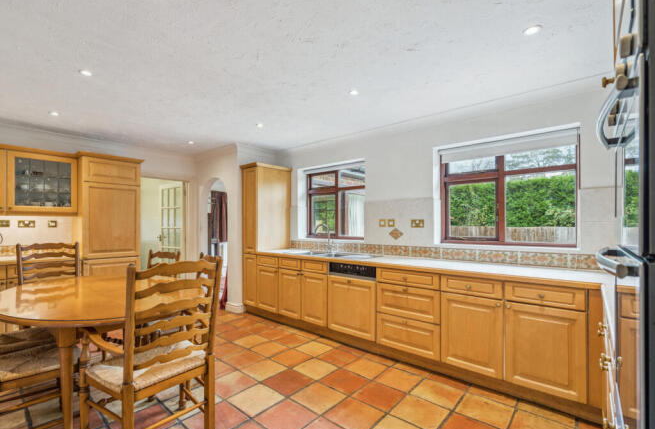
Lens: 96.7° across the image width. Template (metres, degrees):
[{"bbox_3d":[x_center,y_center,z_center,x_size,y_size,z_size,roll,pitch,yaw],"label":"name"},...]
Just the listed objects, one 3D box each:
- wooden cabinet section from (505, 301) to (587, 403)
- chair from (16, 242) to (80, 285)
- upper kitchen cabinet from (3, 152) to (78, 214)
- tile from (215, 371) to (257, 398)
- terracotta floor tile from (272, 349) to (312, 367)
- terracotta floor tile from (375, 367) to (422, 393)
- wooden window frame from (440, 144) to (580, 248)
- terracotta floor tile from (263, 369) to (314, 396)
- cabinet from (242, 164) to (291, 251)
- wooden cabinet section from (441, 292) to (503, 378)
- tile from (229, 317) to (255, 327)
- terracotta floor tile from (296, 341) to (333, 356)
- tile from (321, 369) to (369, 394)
[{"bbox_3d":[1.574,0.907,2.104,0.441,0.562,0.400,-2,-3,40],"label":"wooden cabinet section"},{"bbox_3d":[-2.482,0.797,2.687,0.500,1.050,0.490,-1,-4,25],"label":"chair"},{"bbox_3d":[-3.483,-0.352,3.560,0.330,0.710,0.600,-2,-4,40],"label":"upper kitchen cabinet"},{"bbox_3d":[-0.741,1.326,2.263,0.305,0.018,0.305,-2,-4,40],"label":"tile"},{"bbox_3d":[-0.347,1.381,2.777,0.300,0.015,0.300,-3,-5,41],"label":"terracotta floor tile"},{"bbox_3d":[0.582,1.342,2.376,0.302,0.014,0.302,-2,-3,40],"label":"terracotta floor tile"},{"bbox_3d":[1.714,-0.196,2.866,1.160,1.000,0.080,-2,-3,40],"label":"wooden window frame"},{"bbox_3d":[-0.304,1.333,2.303,0.305,0.018,0.305,-2,-4,40],"label":"terracotta floor tile"},{"bbox_3d":[-0.900,-0.093,4.373,0.360,1.250,0.610,-2,-3,40],"label":"cabinet"},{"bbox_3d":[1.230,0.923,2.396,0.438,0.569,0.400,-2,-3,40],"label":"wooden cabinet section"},{"bbox_3d":[-1.082,1.402,3.787,0.302,0.014,0.302,-2,-3,40],"label":"tile"},{"bbox_3d":[-0.131,1.367,2.981,0.302,0.014,0.302,-2,-3,40],"label":"terracotta floor tile"},{"bbox_3d":[0.139,1.339,2.326,0.305,0.018,0.305,-2,-4,40],"label":"tile"}]

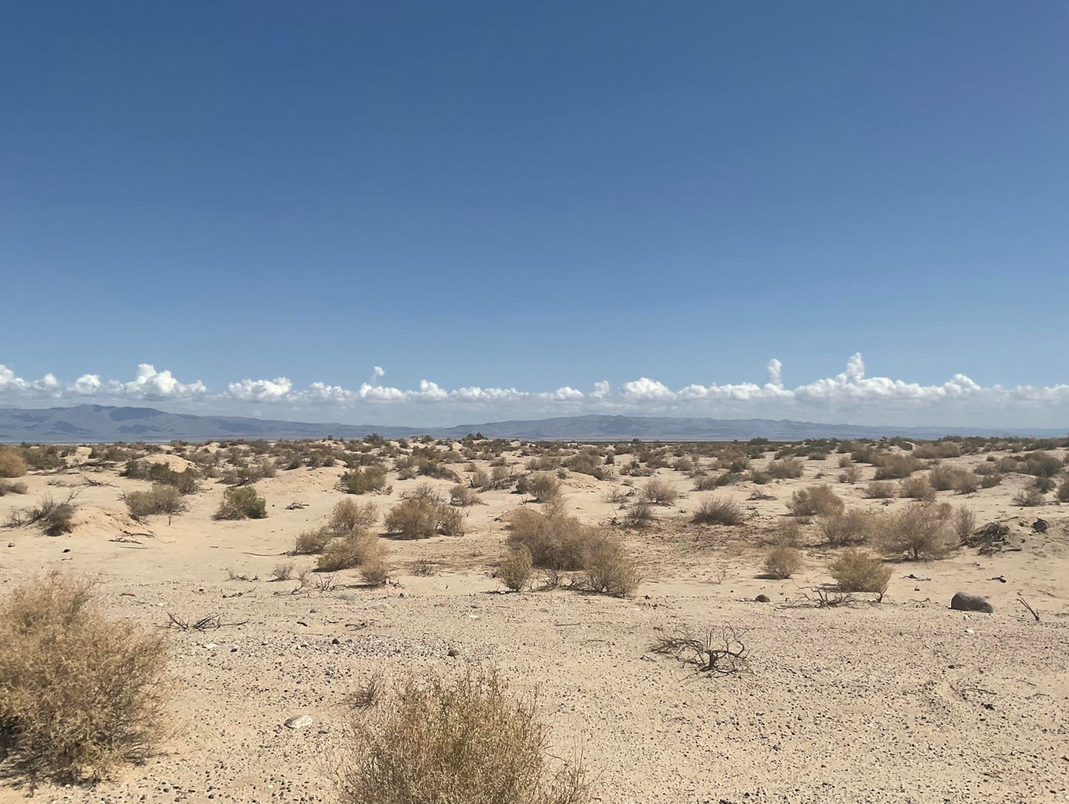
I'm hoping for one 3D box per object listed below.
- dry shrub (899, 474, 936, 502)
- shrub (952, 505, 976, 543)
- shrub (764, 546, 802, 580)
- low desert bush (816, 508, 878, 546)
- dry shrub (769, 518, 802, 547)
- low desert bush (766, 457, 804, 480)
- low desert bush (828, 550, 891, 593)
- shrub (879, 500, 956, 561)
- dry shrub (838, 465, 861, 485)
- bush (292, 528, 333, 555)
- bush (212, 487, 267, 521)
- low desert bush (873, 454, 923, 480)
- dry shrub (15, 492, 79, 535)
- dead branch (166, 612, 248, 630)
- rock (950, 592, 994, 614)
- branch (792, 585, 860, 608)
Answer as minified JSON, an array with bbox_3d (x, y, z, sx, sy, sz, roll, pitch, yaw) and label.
[{"bbox_3d":[10.313,2.311,24.188,0.962,0.675,0.866,-1,-3,23],"label":"dry shrub"},{"bbox_3d":[6.760,1.911,14.132,0.382,0.575,0.382,-1,-3,25],"label":"shrub"},{"bbox_3d":[2.905,1.860,10.514,0.437,0.378,0.415,-1,-3,15],"label":"shrub"},{"bbox_3d":[4.839,1.944,13.894,0.907,0.566,0.771,-1,-3,19],"label":"low desert bush"},{"bbox_3d":[3.823,1.991,13.642,0.509,0.420,0.483,-1,-3,16],"label":"dry shrub"},{"bbox_3d":[9.536,2.511,34.085,1.402,0.795,1.262,-1,-2,16],"label":"low desert bush"},{"bbox_3d":[3.519,1.823,9.701,0.665,0.470,0.598,-1,-3,20],"label":"low desert bush"},{"bbox_3d":[5.239,1.766,12.294,1.022,0.791,0.920,-1,-3,23],"label":"shrub"},{"bbox_3d":[10.532,2.420,30.000,0.783,0.651,0.705,-1,-3,19],"label":"dry shrub"},{"bbox_3d":[-3.185,2.012,12.961,0.616,0.387,0.554,1,-2,-14],"label":"bush"},{"bbox_3d":[-6.199,2.103,18.870,1.092,0.669,0.928,1,-3,-18],"label":"bush"},{"bbox_3d":[13.352,2.372,33.026,1.811,0.955,1.630,-1,-3,22],"label":"low desert bush"},{"bbox_3d":[-8.699,1.994,16.015,1.105,0.715,0.995,1,-3,-28],"label":"dry shrub"},{"bbox_3d":[-2.836,1.900,7.777,0.718,0.112,0.323,1,-3,-20],"label":"dead branch"},{"bbox_3d":[4.135,1.898,8.478,0.419,0.184,0.260,-1,-3,12],"label":"rock"},{"bbox_3d":[2.843,1.896,8.760,0.662,0.177,0.397,-1,-3,18],"label":"branch"}]

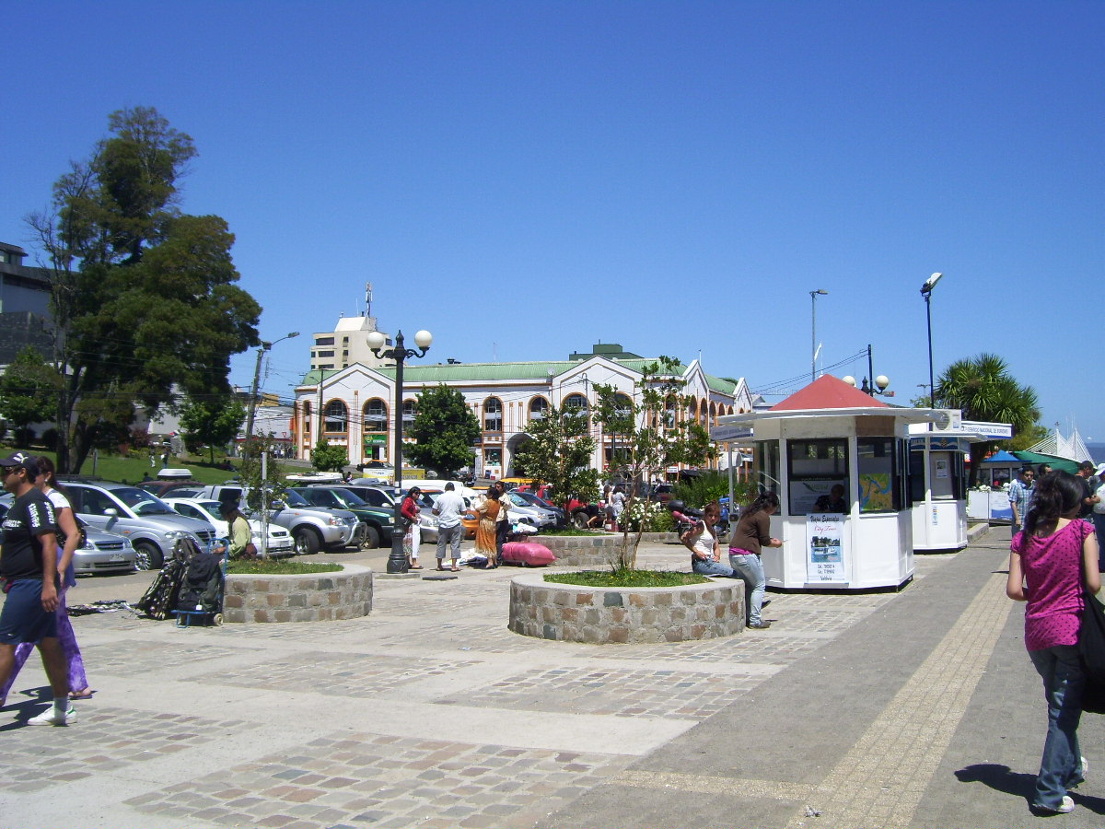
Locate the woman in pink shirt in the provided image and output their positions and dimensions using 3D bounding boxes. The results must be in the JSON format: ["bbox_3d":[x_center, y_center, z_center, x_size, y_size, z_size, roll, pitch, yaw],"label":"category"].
[{"bbox_3d":[2.380,1.075,5.450,0.500,1.610,0.420,-2,-3,25],"label":"woman in pink shirt"}]

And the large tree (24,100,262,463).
[{"bbox_3d":[-25.600,-7.700,72.000,13.500,23.500,14.500,0,-3,0],"label":"large tree"}]

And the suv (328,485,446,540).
[{"bbox_3d":[-5.003,2.999,34.459,4.550,1.720,1.830,-2,-4,22],"label":"suv"}]

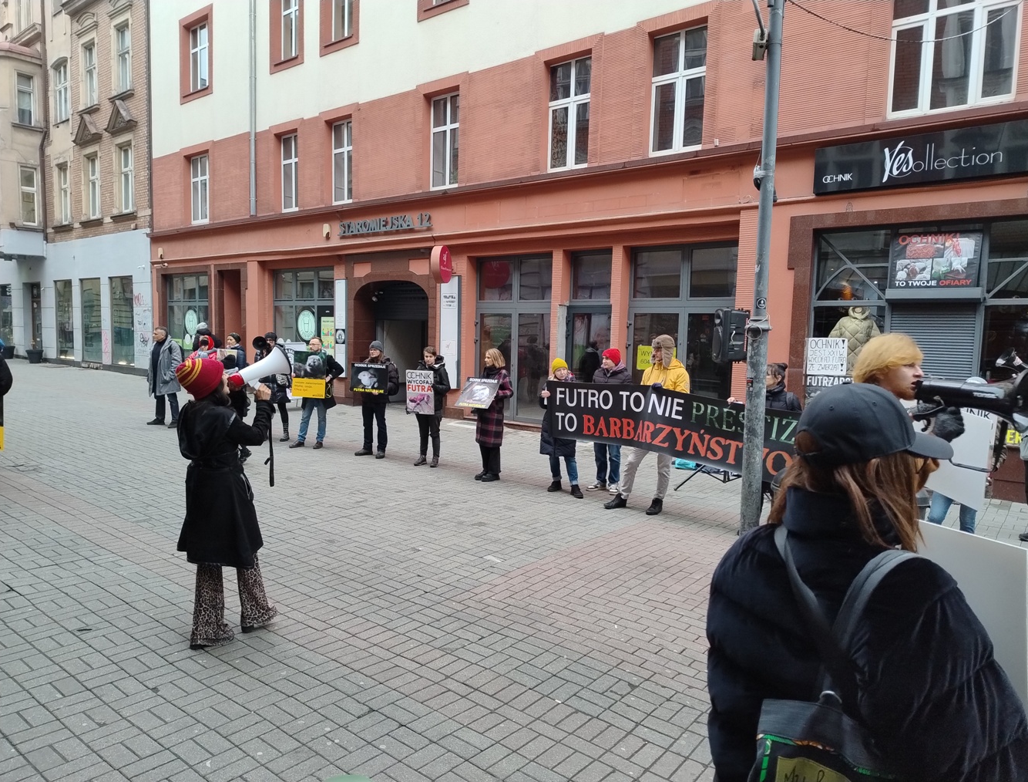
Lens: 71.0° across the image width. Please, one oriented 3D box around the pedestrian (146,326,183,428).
[{"bbox_3d":[-6.332,-0.263,13.058,0.550,1.804,0.460,5,6,38],"label":"pedestrian"}]

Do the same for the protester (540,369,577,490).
[{"bbox_3d":[0.546,0.415,8.449,0.500,1.600,0.380,3,5,14],"label":"protester"}]

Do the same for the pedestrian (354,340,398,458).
[{"bbox_3d":[-2.052,0.108,10.761,0.540,1.703,0.400,4,5,28],"label":"pedestrian"}]

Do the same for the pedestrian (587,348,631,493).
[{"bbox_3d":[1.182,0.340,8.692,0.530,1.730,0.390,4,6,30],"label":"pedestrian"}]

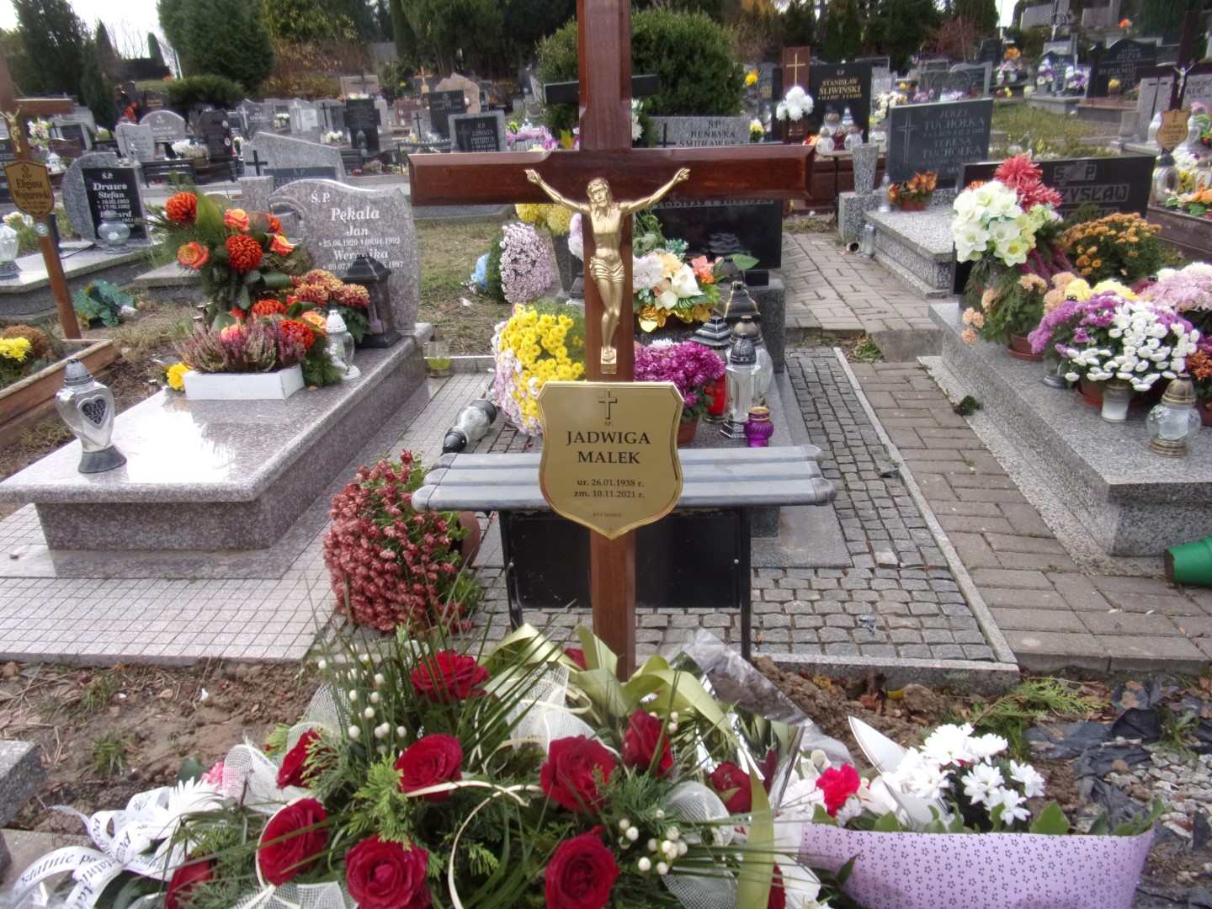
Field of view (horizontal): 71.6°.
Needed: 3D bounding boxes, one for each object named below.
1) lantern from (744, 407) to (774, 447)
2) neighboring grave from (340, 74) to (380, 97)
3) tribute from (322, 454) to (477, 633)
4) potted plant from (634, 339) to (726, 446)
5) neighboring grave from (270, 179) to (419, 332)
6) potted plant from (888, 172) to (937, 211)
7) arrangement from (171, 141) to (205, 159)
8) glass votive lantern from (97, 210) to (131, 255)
[{"bbox_3d":[0.482,-0.087,2.650,0.093,0.125,0.093,0,20,6],"label":"lantern"},{"bbox_3d":[-5.837,-8.710,20.000,0.930,0.650,0.130,-1,21,6],"label":"neighboring grave"},{"bbox_3d":[-0.517,0.220,2.130,0.390,0.420,0.420,-11,24,-37],"label":"tribute"},{"bbox_3d":[0.196,-0.192,2.577,0.360,0.310,0.340,0,23,5],"label":"potted plant"},{"bbox_3d":[-1.252,-0.966,4.100,0.680,0.710,0.090,-1,21,6],"label":"neighboring grave"},{"bbox_3d":[2.096,-1.800,5.750,0.330,0.260,0.240,0,23,5],"label":"potted plant"},{"bbox_3d":[-6.474,-4.714,13.014,0.480,0.290,0.400,0,23,5],"label":"arrangement"},{"bbox_3d":[-3.571,-1.612,6.100,0.200,0.300,0.200,-1,21,6],"label":"glass votive lantern"}]

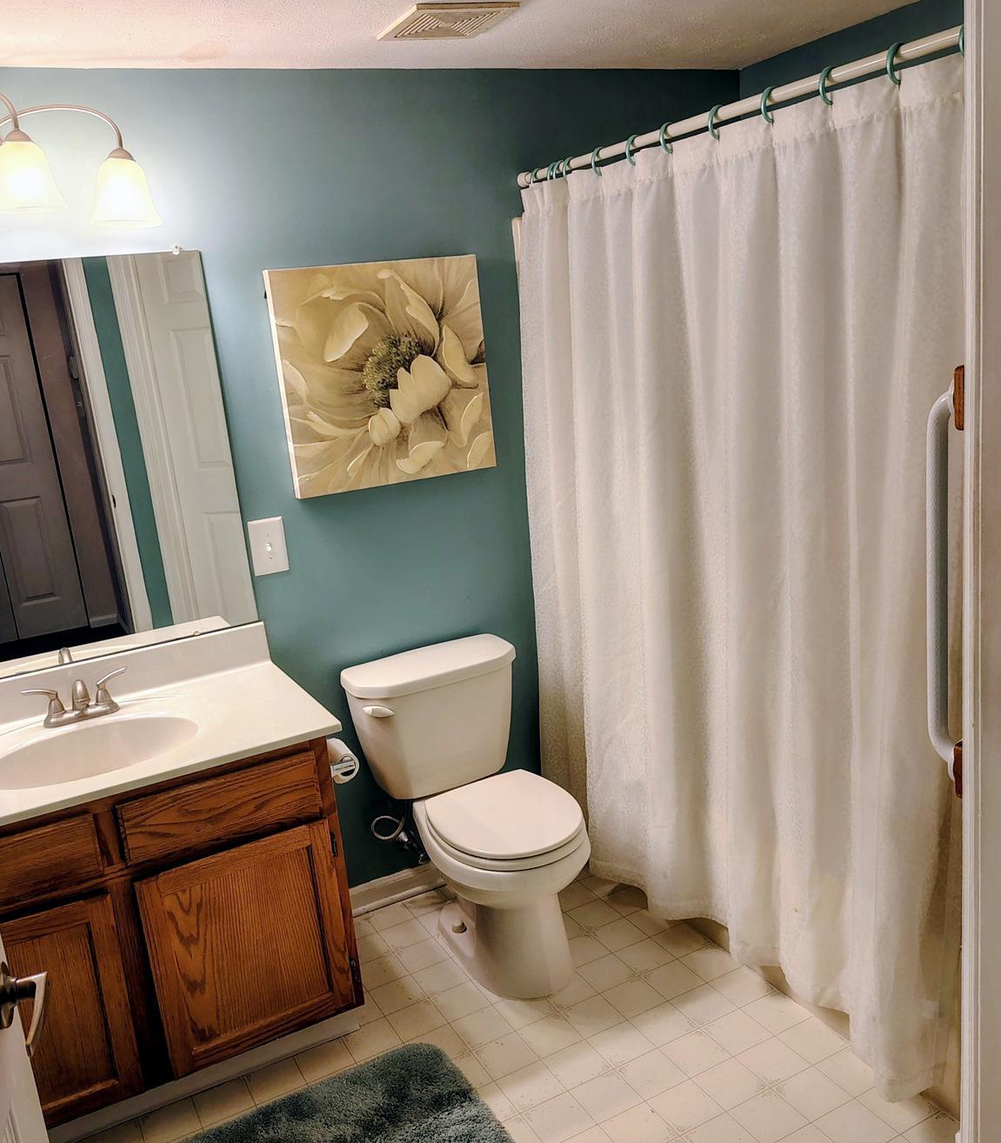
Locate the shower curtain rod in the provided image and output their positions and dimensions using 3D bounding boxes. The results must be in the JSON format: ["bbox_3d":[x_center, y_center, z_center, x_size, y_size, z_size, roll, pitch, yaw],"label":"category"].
[{"bbox_3d":[0.414,-0.938,1.928,0.035,0.035,1.500,-12,17,-26],"label":"shower curtain rod"}]

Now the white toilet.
[{"bbox_3d":[-0.057,0.627,2.375,0.480,0.736,0.660,-12,13,-26],"label":"white toilet"}]

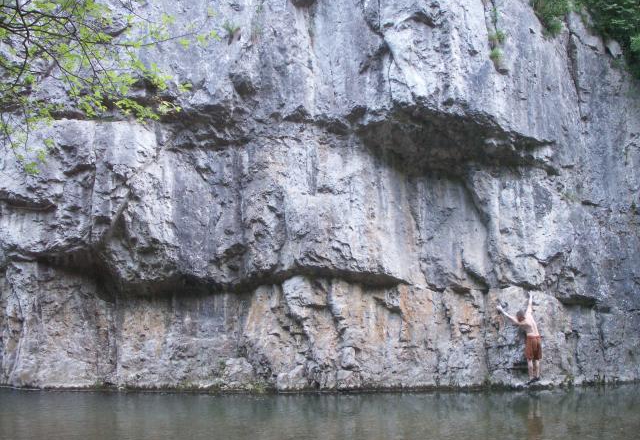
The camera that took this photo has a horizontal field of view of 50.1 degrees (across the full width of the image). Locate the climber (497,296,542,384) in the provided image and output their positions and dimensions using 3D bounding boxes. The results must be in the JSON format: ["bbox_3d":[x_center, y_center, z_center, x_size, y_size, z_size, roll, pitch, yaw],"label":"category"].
[{"bbox_3d":[4.800,2.870,16.450,0.880,2.120,0.820,6,-10,-36],"label":"climber"}]

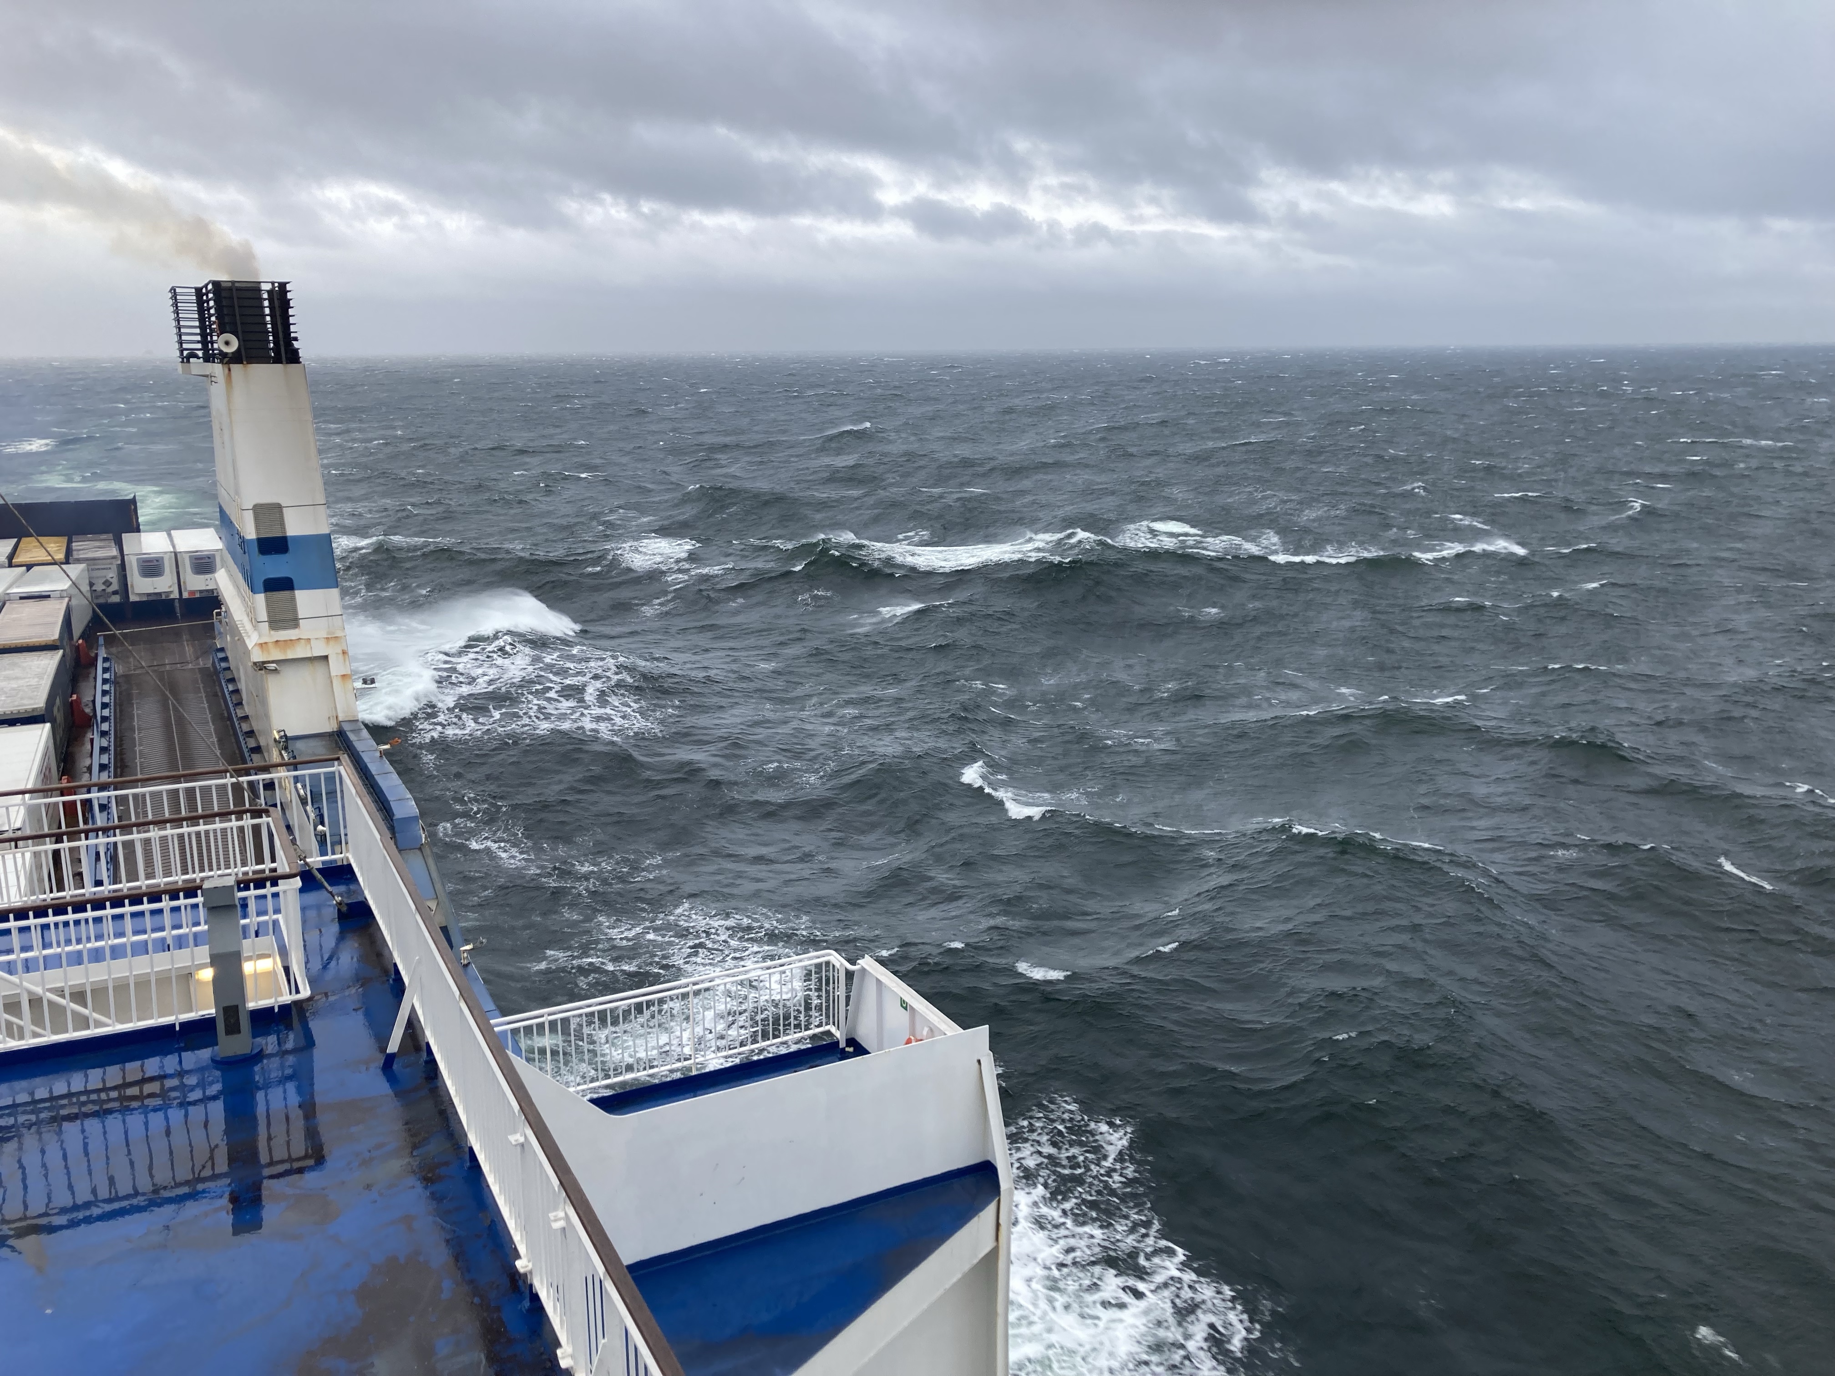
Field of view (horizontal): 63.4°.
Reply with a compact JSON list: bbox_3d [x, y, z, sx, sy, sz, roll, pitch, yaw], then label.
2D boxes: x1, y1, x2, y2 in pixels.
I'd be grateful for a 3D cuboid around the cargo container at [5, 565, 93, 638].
[{"bbox_3d":[-44.350,-4.320,76.200,2.530,2.700,12.900,-7,13,-24],"label":"cargo container"}]

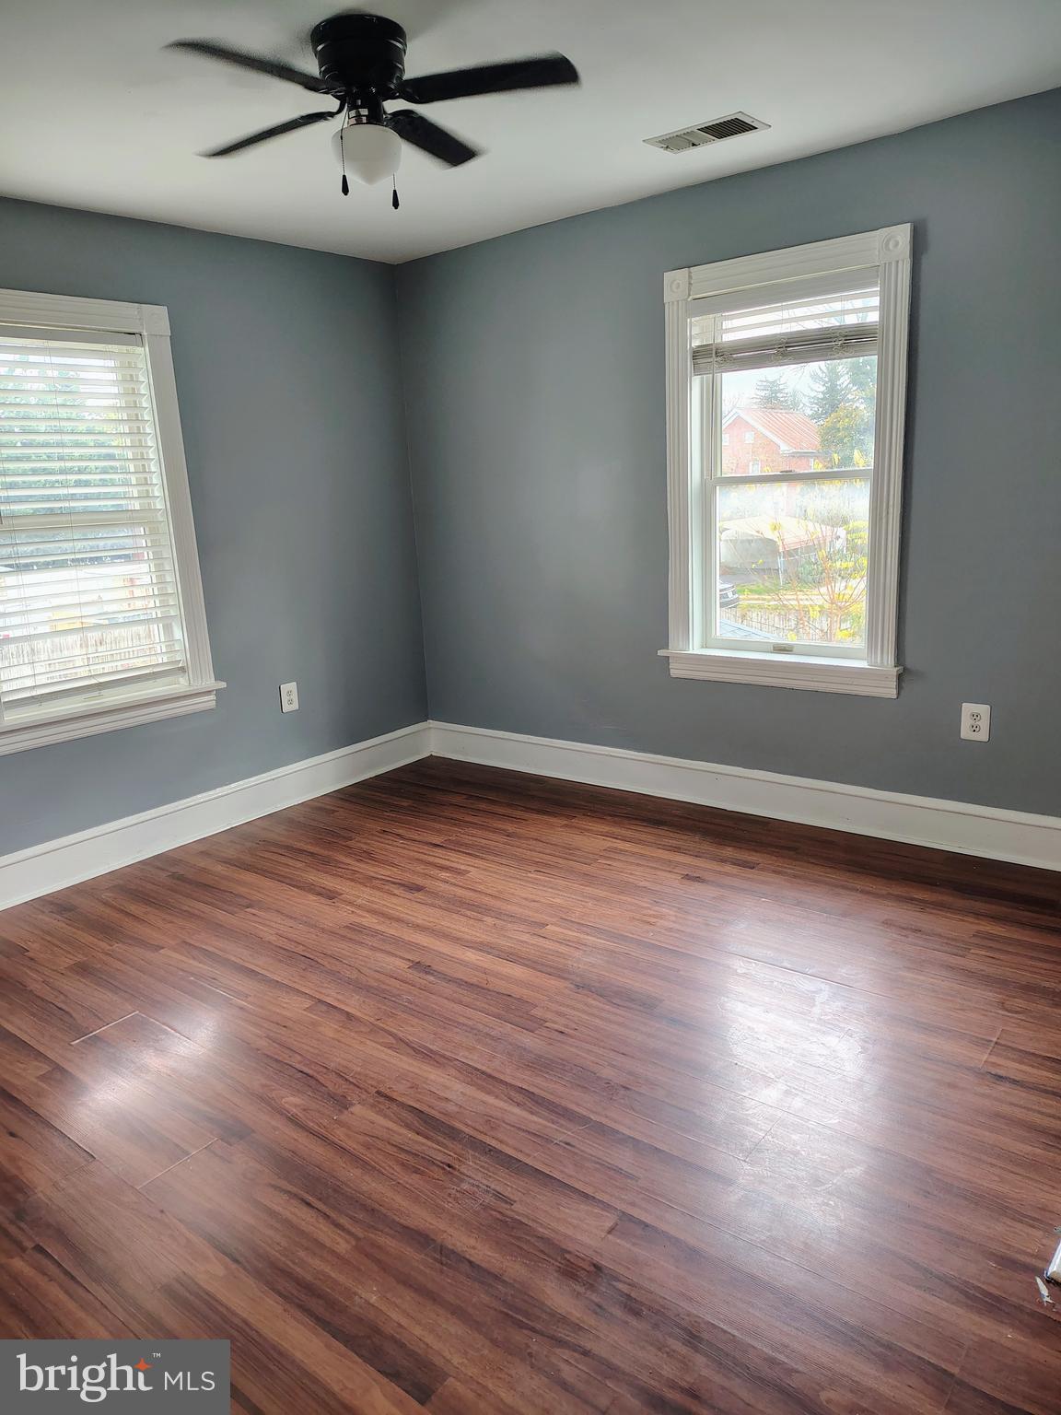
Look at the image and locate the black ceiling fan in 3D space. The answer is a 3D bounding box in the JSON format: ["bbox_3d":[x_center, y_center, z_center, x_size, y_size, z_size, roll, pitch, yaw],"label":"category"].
[{"bbox_3d":[-0.391,-1.395,2.329,1.020,0.360,1.020,5,15,30],"label":"black ceiling fan"}]

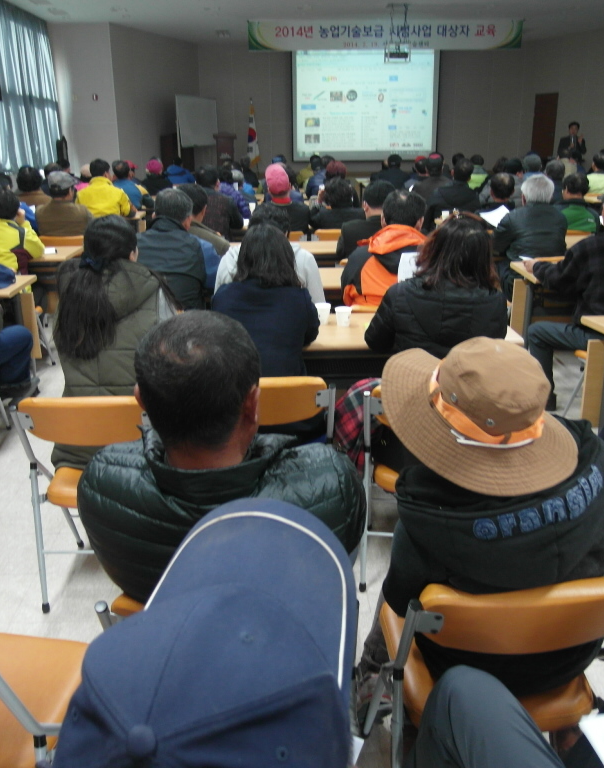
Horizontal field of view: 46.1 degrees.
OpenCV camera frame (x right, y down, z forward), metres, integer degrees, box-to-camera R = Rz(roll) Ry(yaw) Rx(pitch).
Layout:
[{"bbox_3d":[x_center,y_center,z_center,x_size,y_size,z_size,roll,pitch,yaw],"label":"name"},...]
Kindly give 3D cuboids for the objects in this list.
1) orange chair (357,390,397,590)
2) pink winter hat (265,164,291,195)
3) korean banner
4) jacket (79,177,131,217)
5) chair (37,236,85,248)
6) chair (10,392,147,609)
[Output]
[{"bbox_3d":[0.480,0.313,2.676,0.480,0.785,0.490,1,19,5],"label":"orange chair"},{"bbox_3d":[-0.214,-1.788,6.207,0.220,0.250,0.250,-1,19,0],"label":"pink winter hat"},{"bbox_3d":[1.542,-6.446,13.115,5.000,0.500,0.030,-2,19,-2],"label":"korean banner"},{"bbox_3d":[-2.094,-1.872,7.618,0.560,0.660,0.420,0,19,2],"label":"jacket"},{"bbox_3d":[-2.106,-0.988,6.508,0.480,0.785,0.490,-2,19,-2],"label":"chair"},{"bbox_3d":[-0.684,0.361,2.592,0.480,0.785,0.490,-1,19,0],"label":"chair"}]

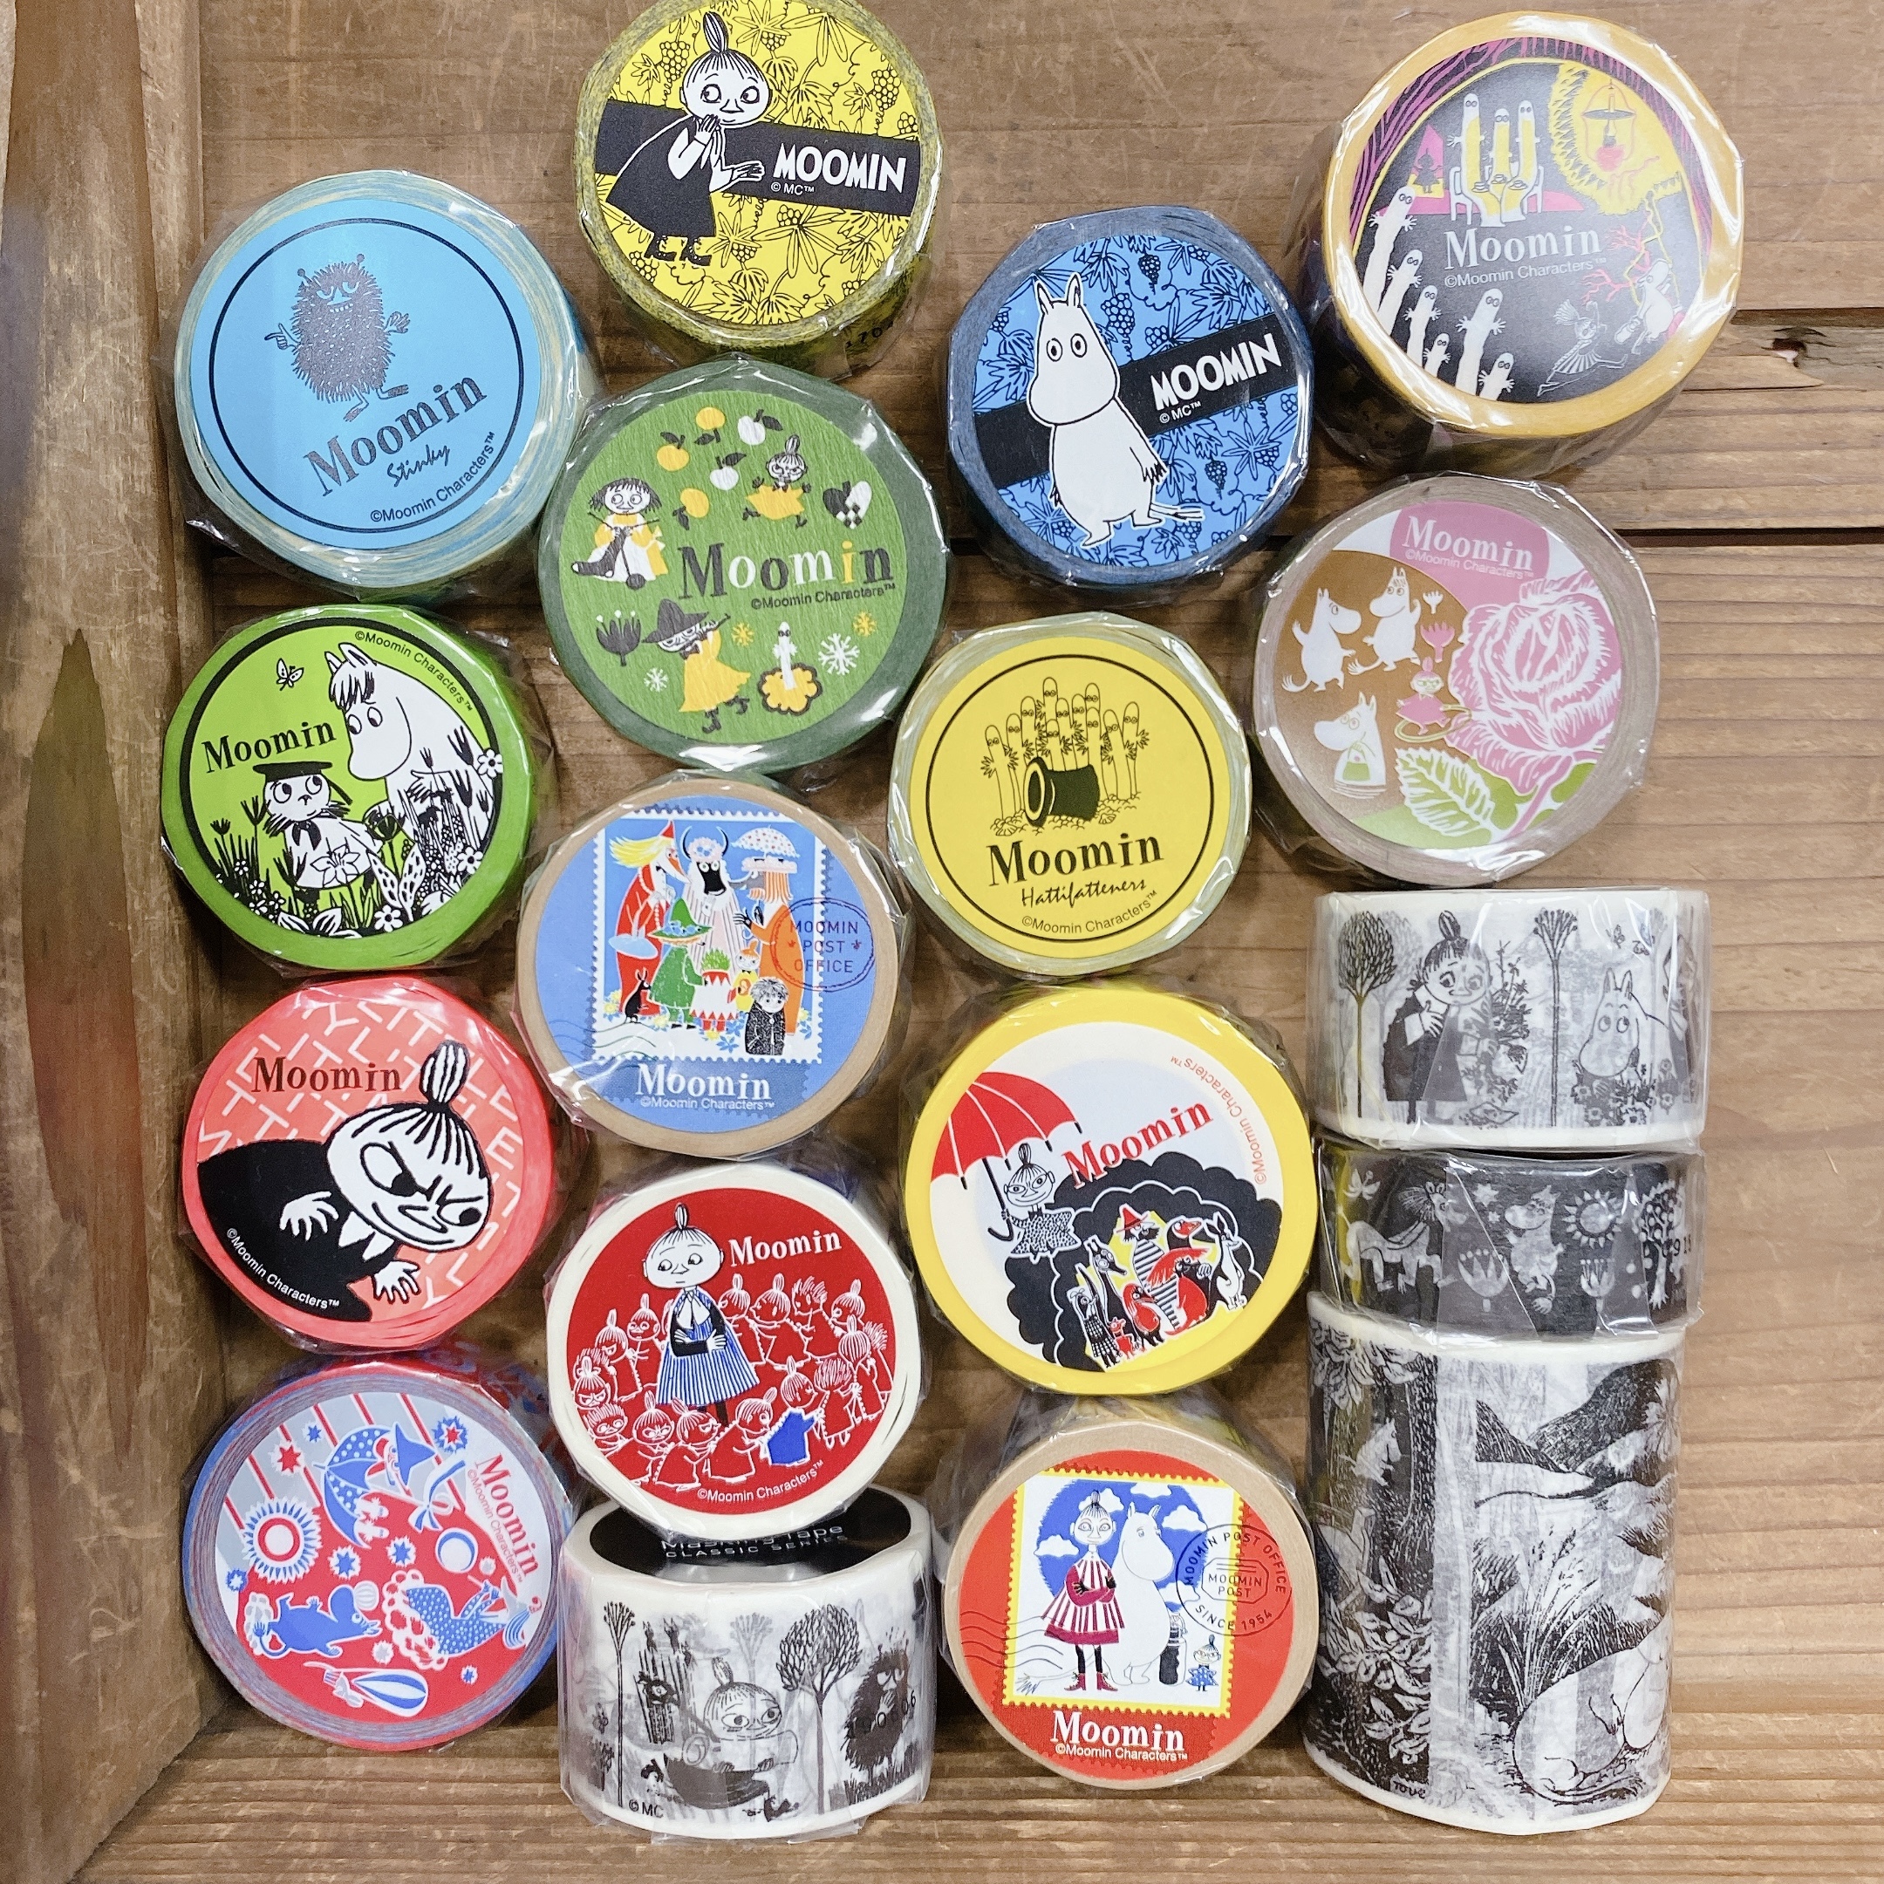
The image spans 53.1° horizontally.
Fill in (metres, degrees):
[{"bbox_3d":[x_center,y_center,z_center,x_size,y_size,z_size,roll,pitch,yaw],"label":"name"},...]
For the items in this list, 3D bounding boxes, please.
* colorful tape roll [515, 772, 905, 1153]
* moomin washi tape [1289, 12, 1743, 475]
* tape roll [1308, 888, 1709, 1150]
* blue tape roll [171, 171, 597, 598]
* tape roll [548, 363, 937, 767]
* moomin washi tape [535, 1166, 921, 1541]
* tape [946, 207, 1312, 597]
[{"bbox_3d":[-0.031,0.003,0.263,0.050,0.024,0.050,0,90,0],"label":"colorful tape roll"},{"bbox_3d":[0.077,-0.094,0.261,0.055,0.029,0.055,0,90,0],"label":"moomin washi tape"},{"bbox_3d":[0.074,0.009,0.250,0.050,0.050,0.030,0,90,0],"label":"tape roll"},{"bbox_3d":[-0.077,-0.077,0.266,0.056,0.017,0.056,0,91,-1],"label":"blue tape roll"},{"bbox_3d":[-0.027,-0.051,0.266,0.055,0.019,0.055,0,90,0],"label":"tape roll"},{"bbox_3d":[-0.027,0.053,0.260,0.049,0.030,0.049,0,90,0],"label":"moomin washi tape"},{"bbox_3d":[0.026,-0.075,0.267,0.050,0.018,0.050,0,91,-1],"label":"tape"}]

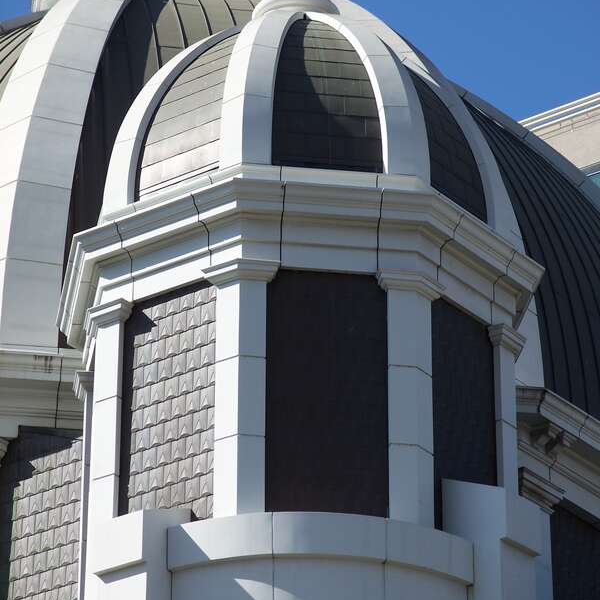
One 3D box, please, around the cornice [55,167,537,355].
[{"bbox_3d":[-0.034,0.244,48.766,6.300,1.312,6.195,4,-27,-7],"label":"cornice"}]

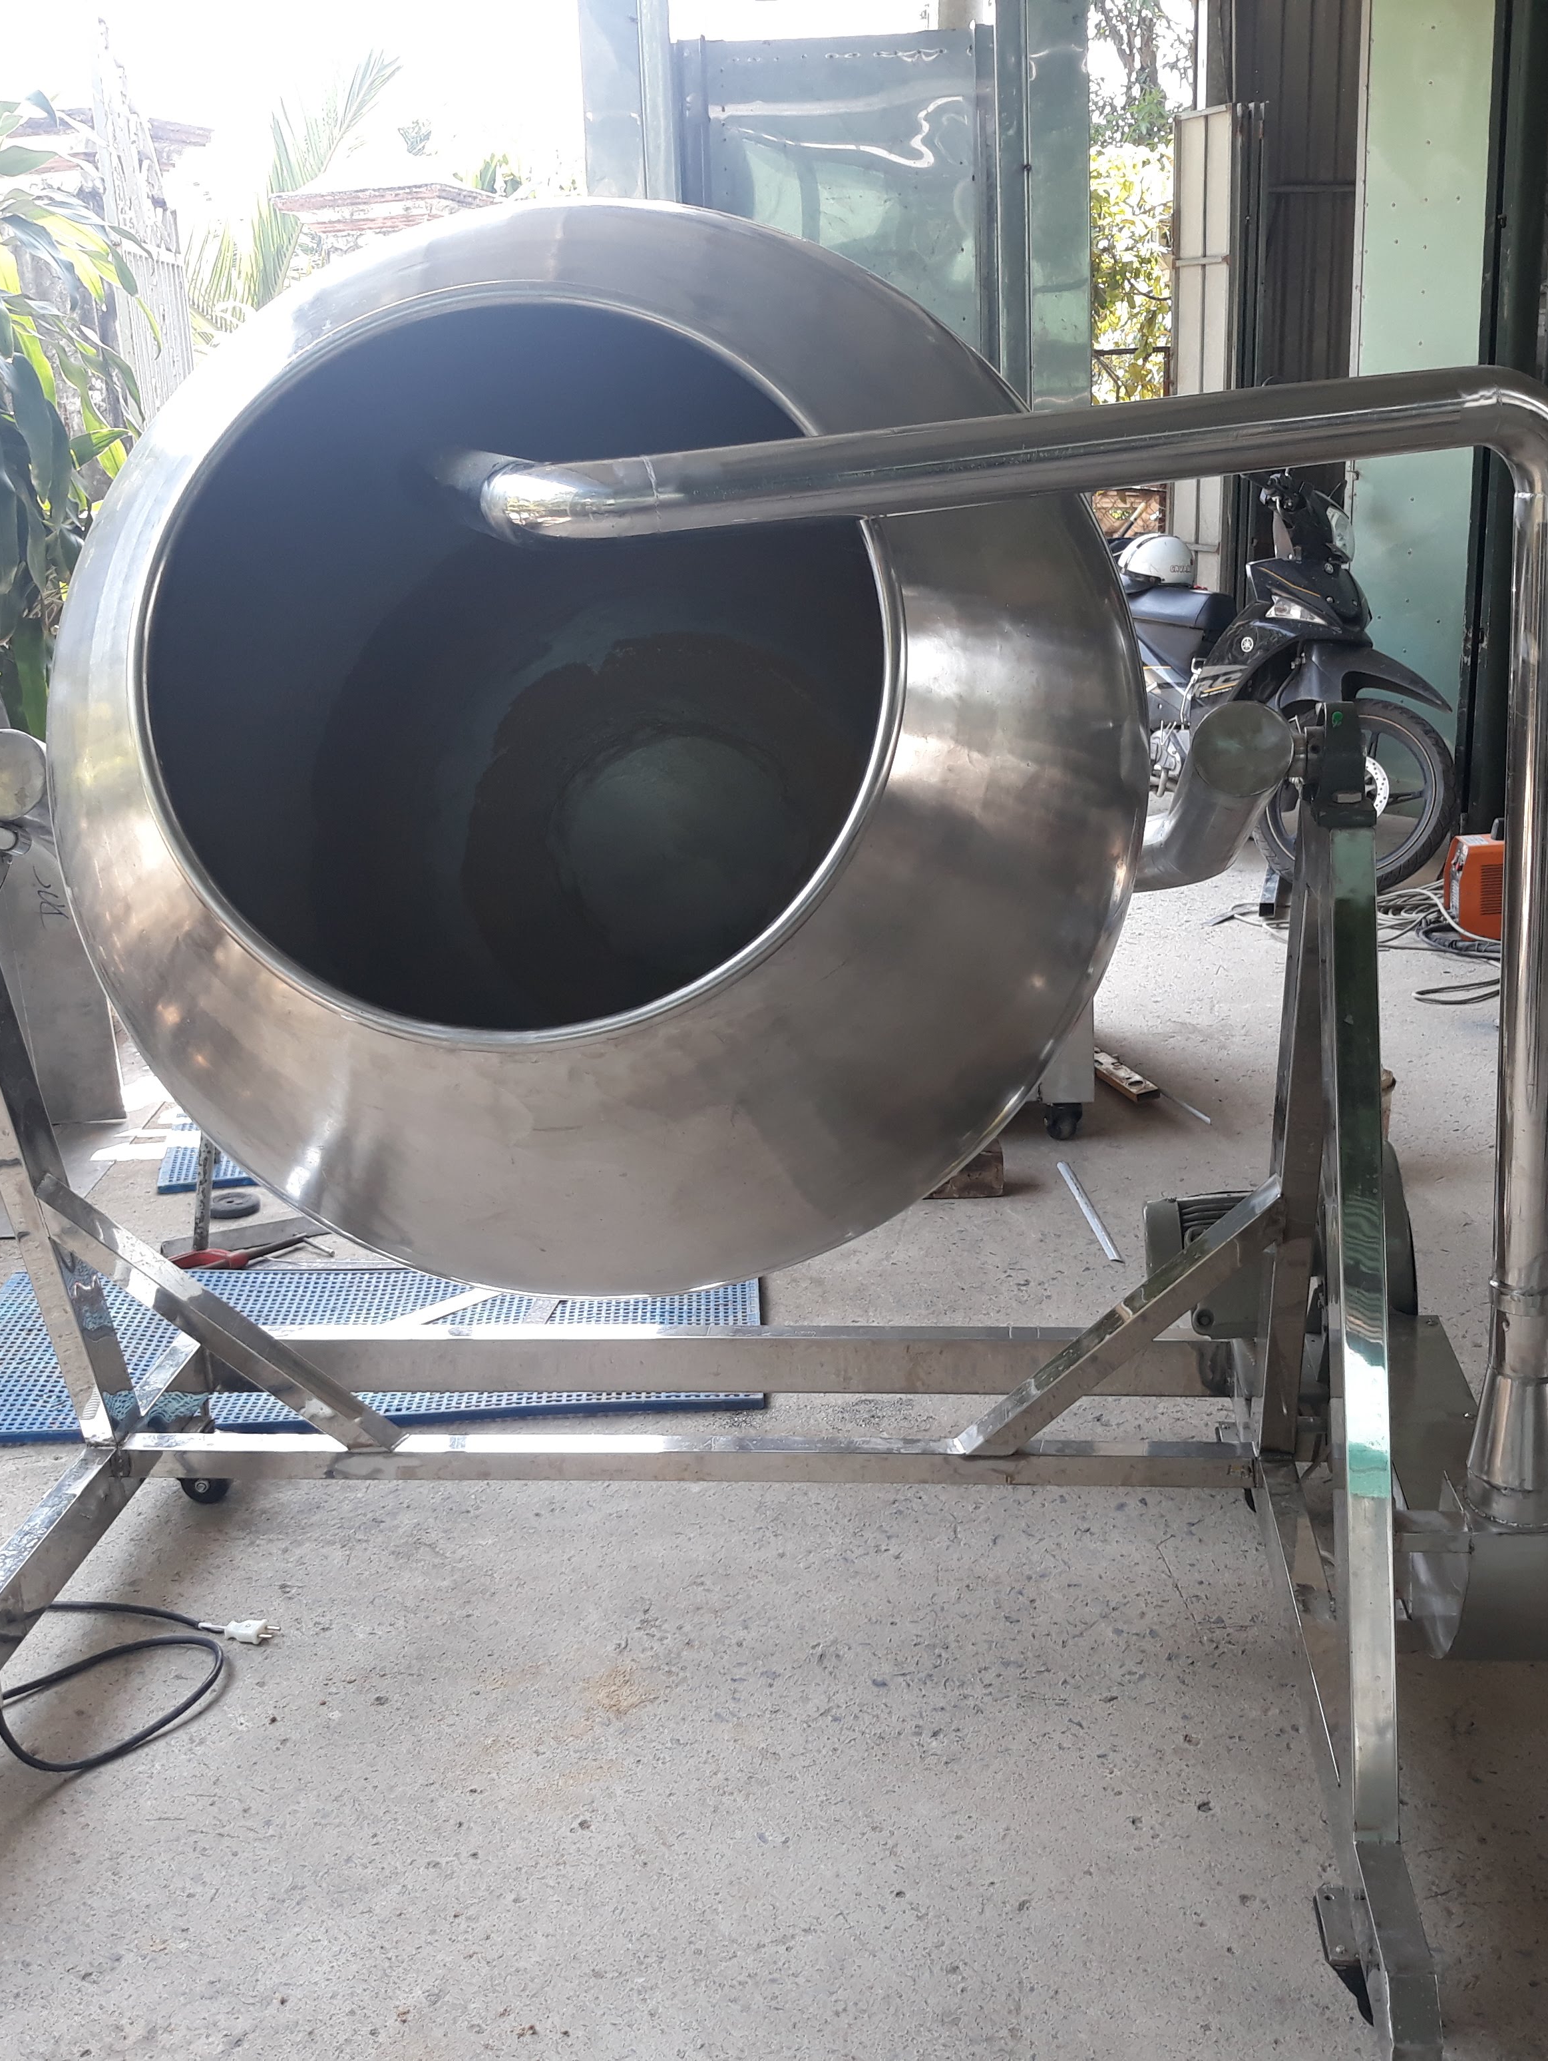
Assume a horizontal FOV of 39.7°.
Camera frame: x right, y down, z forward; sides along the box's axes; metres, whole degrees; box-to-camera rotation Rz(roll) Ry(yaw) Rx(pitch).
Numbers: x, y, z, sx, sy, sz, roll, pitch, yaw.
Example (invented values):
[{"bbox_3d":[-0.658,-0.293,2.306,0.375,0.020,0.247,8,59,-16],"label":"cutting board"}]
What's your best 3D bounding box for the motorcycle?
[{"bbox_3d":[1.167,-1.022,6.252,0.700,1.080,1.900,-13,19,-35],"label":"motorcycle"}]

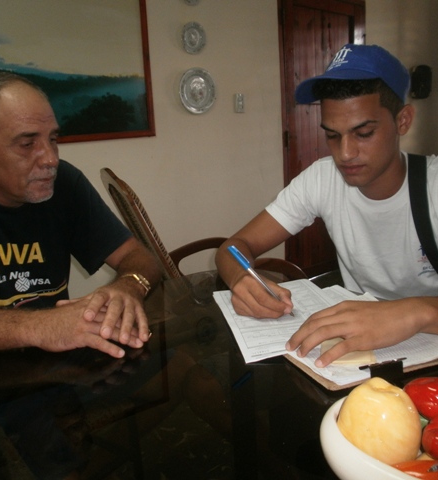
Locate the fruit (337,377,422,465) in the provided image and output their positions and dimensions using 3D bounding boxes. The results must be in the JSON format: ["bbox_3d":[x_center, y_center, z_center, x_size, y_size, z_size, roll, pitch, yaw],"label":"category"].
[{"bbox_3d":[0.142,0.162,0.425,0.075,0.081,0.075,-4,11,0],"label":"fruit"}]

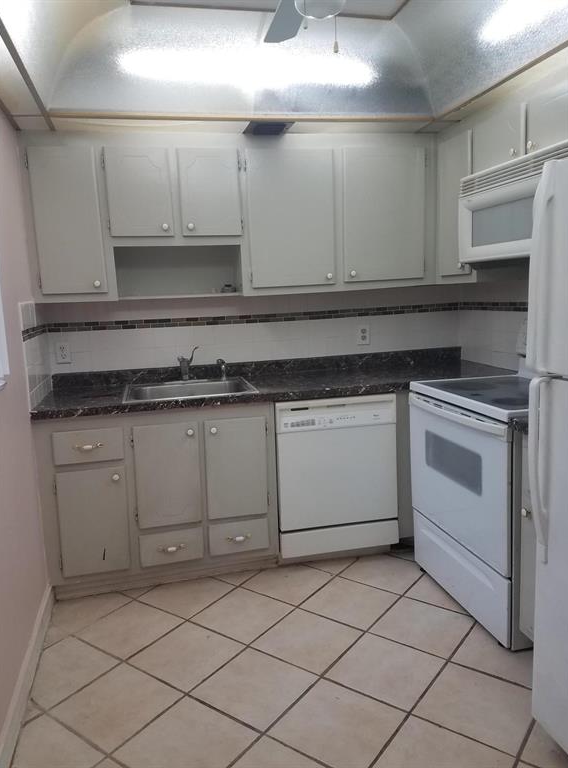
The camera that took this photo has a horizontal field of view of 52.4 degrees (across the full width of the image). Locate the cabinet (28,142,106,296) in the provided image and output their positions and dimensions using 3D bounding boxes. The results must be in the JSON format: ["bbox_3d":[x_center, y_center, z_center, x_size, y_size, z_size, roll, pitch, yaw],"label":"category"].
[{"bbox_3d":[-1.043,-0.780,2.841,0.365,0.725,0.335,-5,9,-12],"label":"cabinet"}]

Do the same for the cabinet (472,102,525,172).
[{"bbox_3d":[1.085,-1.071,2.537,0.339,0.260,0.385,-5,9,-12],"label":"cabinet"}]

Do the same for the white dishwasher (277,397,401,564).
[{"bbox_3d":[0.203,0.439,3.092,0.602,0.836,0.608,-5,9,-12],"label":"white dishwasher"}]

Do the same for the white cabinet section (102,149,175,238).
[{"bbox_3d":[-0.715,-0.924,2.882,0.297,0.410,0.340,-4,9,-11],"label":"white cabinet section"}]

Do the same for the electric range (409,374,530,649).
[{"bbox_3d":[1.028,0.389,2.474,0.701,1.100,0.763,-5,9,-12],"label":"electric range"}]

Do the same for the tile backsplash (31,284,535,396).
[{"bbox_3d":[-0.009,-0.252,3.015,2.391,0.445,0.600,-5,9,-12],"label":"tile backsplash"}]

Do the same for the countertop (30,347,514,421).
[{"bbox_3d":[0.006,-0.031,3.025,2.391,0.129,0.645,-5,9,-12],"label":"countertop"}]

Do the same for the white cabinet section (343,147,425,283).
[{"bbox_3d":[0.493,-0.889,3.138,0.441,0.664,0.340,-4,9,-11],"label":"white cabinet section"}]

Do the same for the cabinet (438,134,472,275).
[{"bbox_3d":[1.012,-0.890,2.930,0.339,0.735,0.370,-5,9,-12],"label":"cabinet"}]

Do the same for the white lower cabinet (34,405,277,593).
[{"bbox_3d":[-0.621,0.510,2.973,1.064,0.867,0.610,-5,9,-12],"label":"white lower cabinet"}]

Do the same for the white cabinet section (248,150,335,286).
[{"bbox_3d":[0.013,-0.853,3.044,0.434,0.664,0.340,-4,9,-11],"label":"white cabinet section"}]

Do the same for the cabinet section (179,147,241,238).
[{"bbox_3d":[-0.387,-0.949,2.947,0.288,0.410,0.340,-4,9,-11],"label":"cabinet section"}]

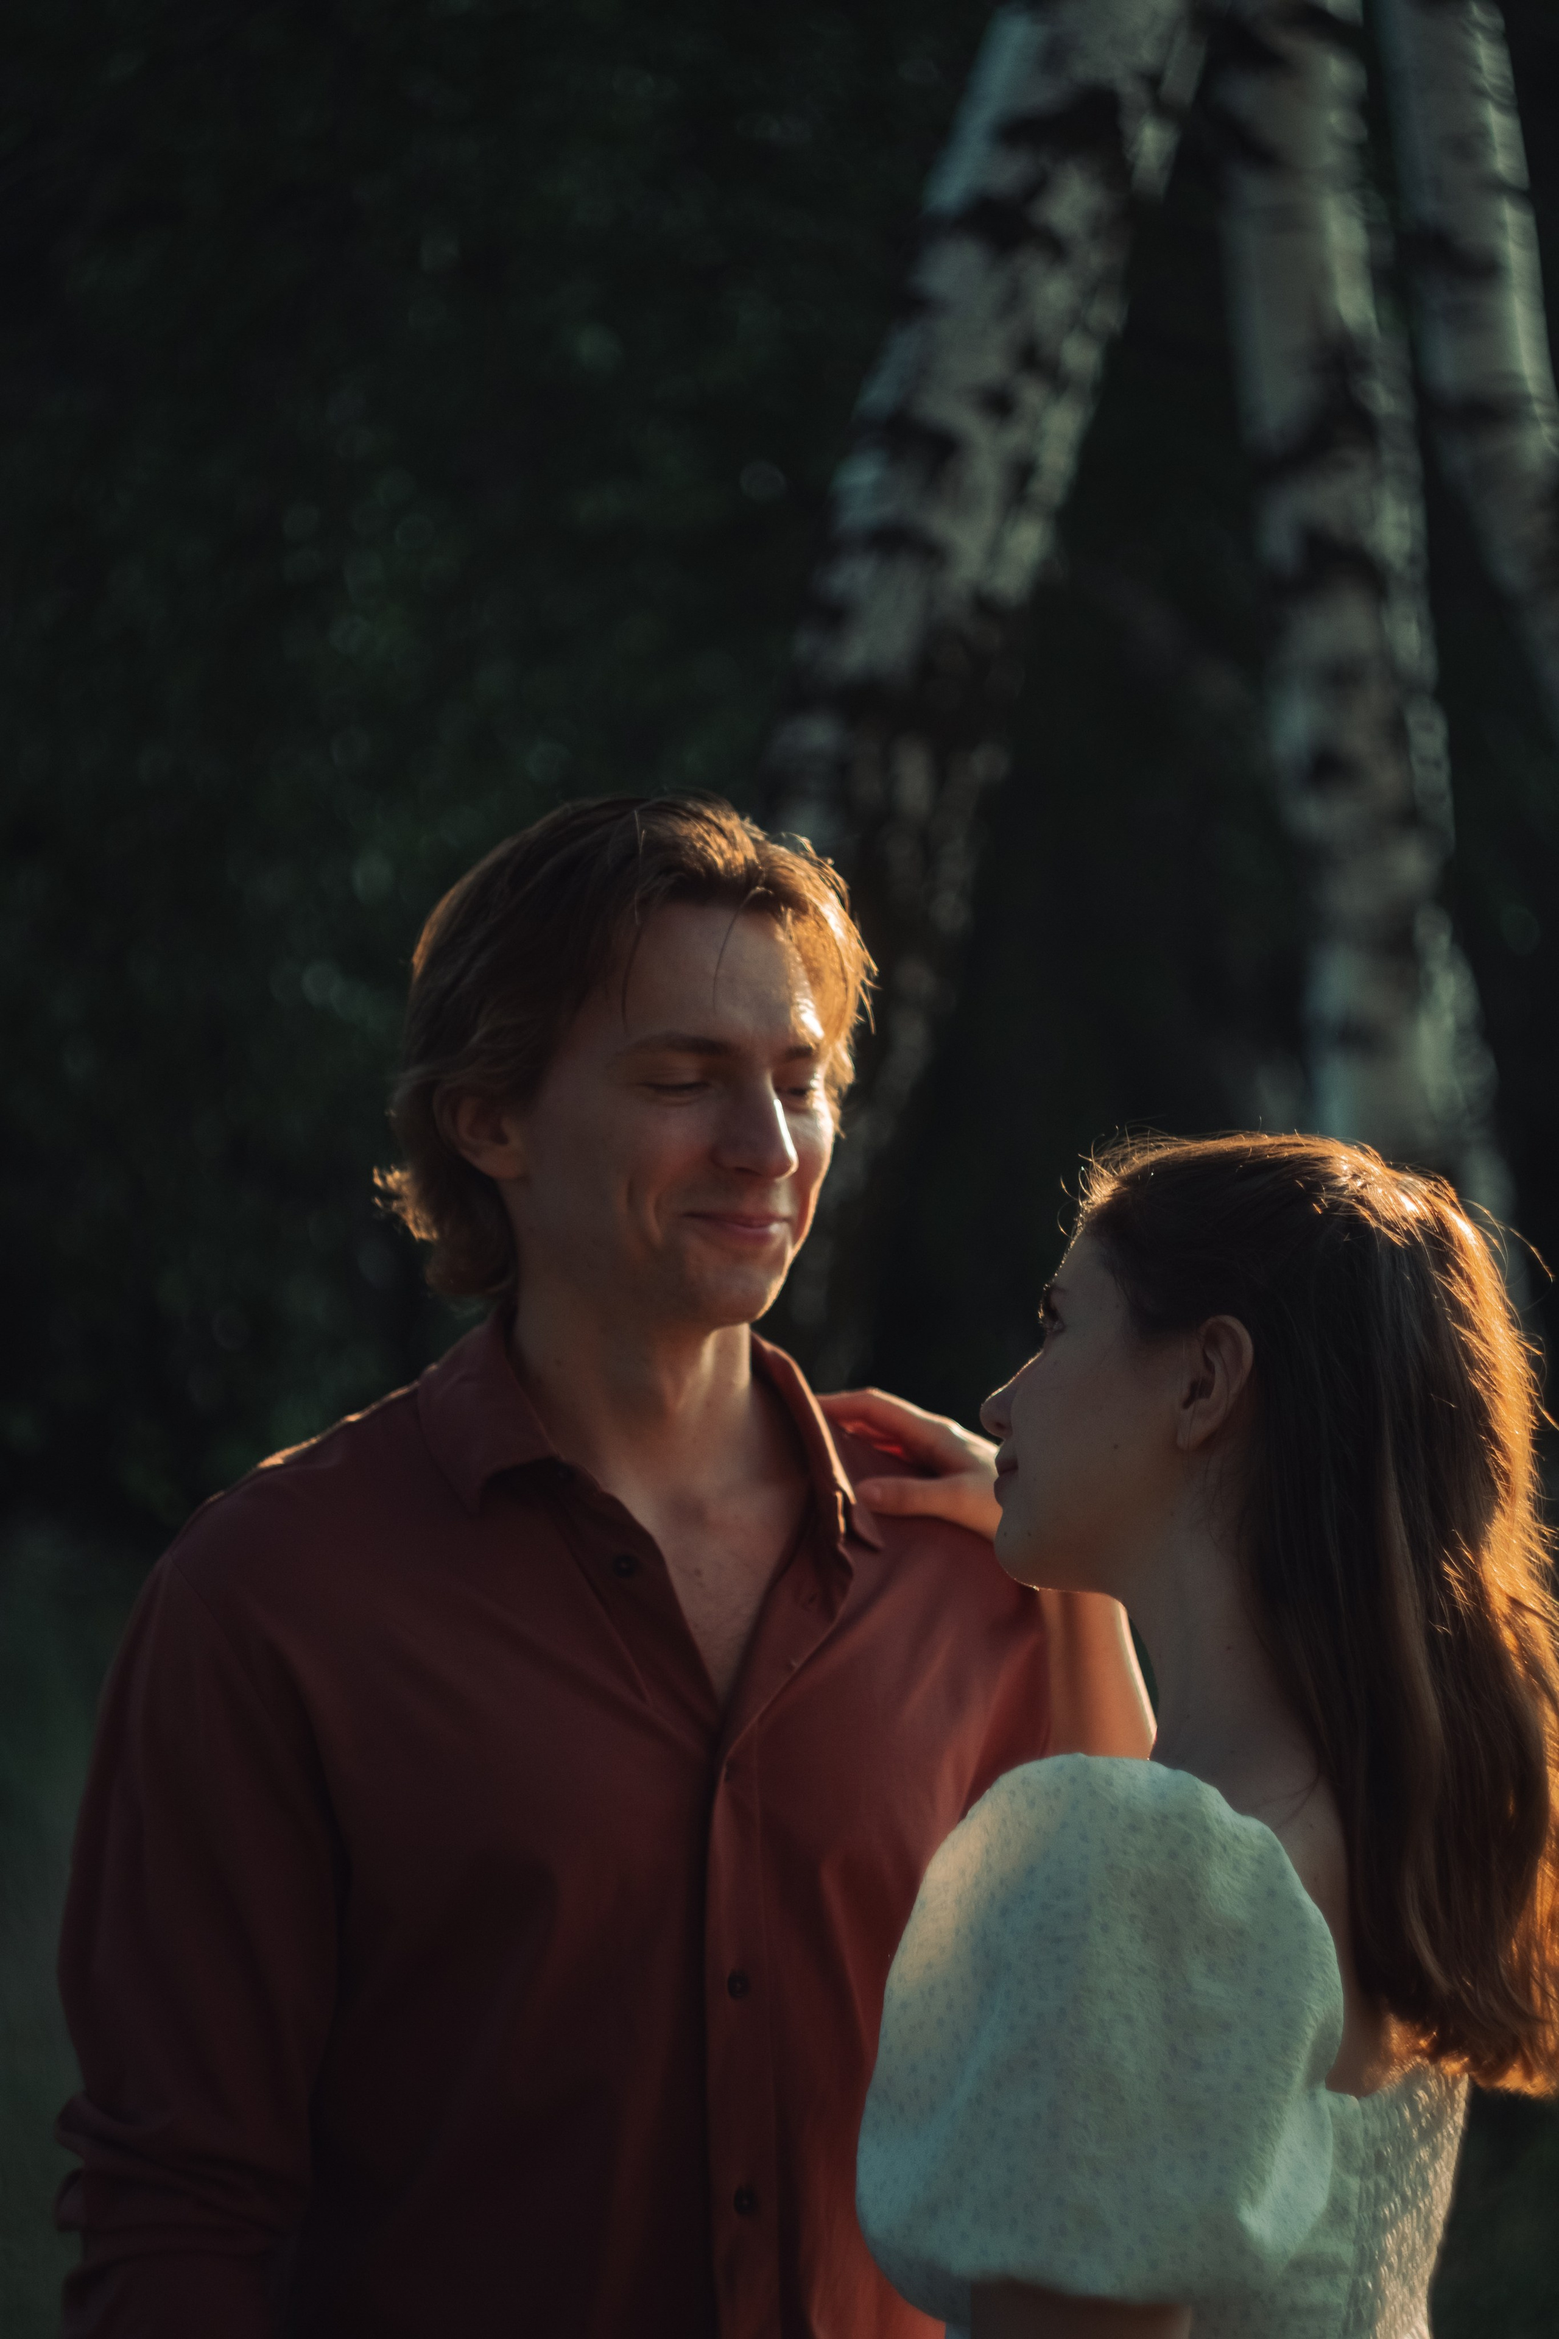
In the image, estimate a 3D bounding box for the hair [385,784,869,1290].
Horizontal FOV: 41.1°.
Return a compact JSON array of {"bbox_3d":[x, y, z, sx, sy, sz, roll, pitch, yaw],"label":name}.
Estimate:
[{"bbox_3d":[-0.073,-0.061,1.040,0.200,0.245,0.240,0,7,-40],"label":"hair"}]

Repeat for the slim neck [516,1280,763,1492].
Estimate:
[{"bbox_3d":[-0.070,0.108,1.040,0.130,0.115,0.130,4,7,0],"label":"slim neck"}]

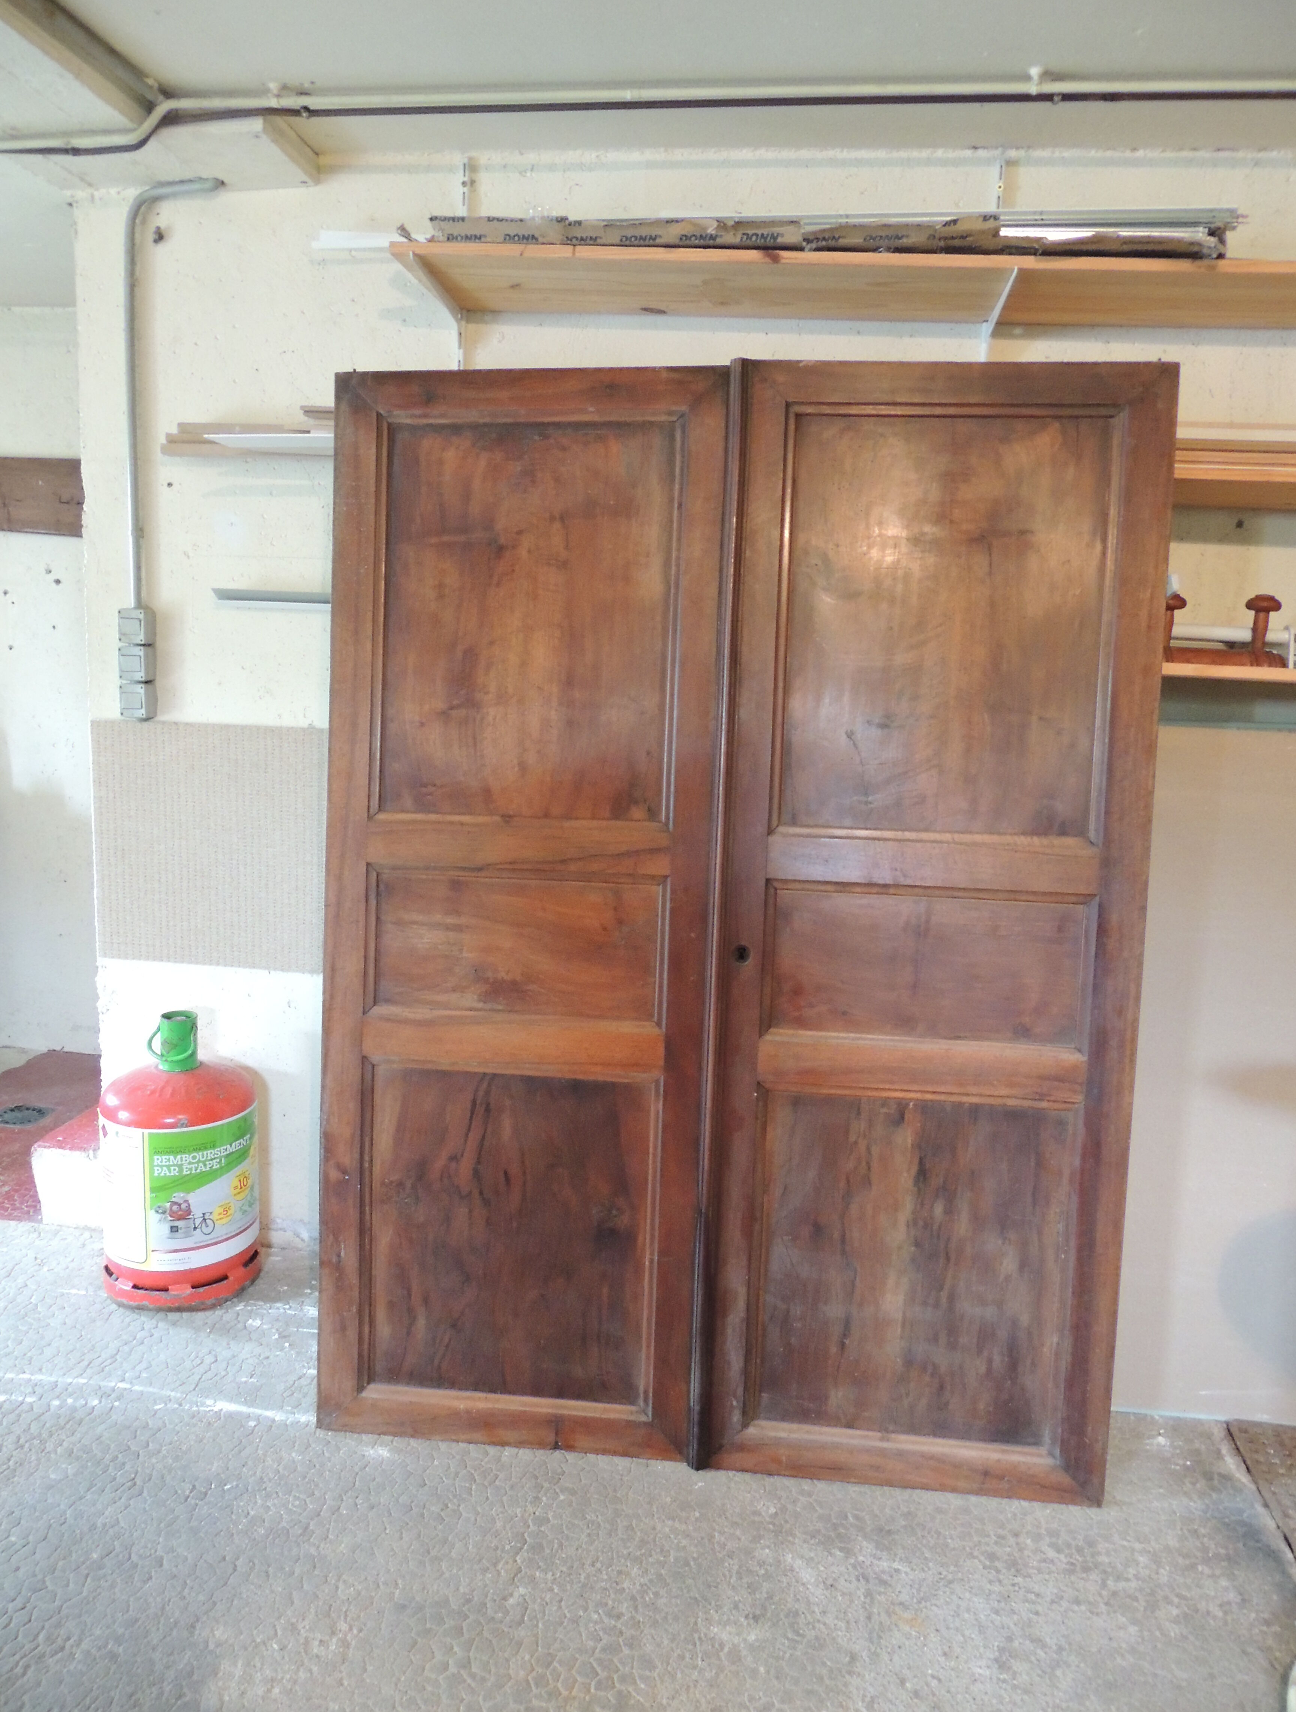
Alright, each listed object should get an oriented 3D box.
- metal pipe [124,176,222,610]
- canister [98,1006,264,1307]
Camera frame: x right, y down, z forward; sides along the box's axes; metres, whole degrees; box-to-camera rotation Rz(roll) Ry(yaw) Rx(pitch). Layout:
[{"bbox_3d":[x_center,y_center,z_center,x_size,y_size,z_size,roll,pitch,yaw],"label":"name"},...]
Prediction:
[{"bbox_3d":[-0.931,-0.897,2.365,0.203,0.814,0.032,4,10,6],"label":"metal pipe"},{"bbox_3d":[-0.958,0.597,2.466,0.310,0.556,0.310,-6,13,-41],"label":"canister"}]

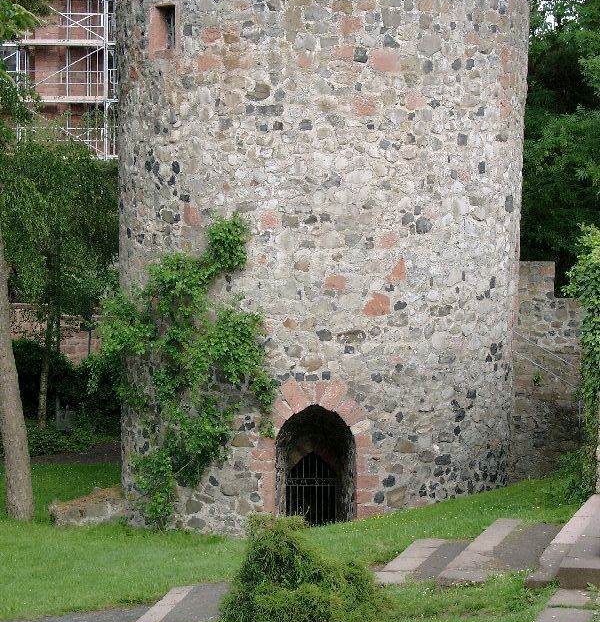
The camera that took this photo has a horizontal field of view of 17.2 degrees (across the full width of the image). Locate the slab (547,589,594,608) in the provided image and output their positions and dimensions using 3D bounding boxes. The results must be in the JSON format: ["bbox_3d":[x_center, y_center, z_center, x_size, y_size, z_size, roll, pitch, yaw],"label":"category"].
[{"bbox_3d":[3.702,3.943,27.205,0.550,0.100,0.750,1,6,15],"label":"slab"}]

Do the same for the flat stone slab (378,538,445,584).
[{"bbox_3d":[1.728,3.880,30.806,0.460,0.120,2.500,2,6,17],"label":"flat stone slab"}]

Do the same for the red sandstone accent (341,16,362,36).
[{"bbox_3d":[0.845,-4.701,32.773,0.346,0.339,0.160,0,6,-7],"label":"red sandstone accent"}]

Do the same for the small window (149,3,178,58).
[{"bbox_3d":[-2.578,-5.507,39.051,0.350,1.048,0.750,-5,8,-44],"label":"small window"}]

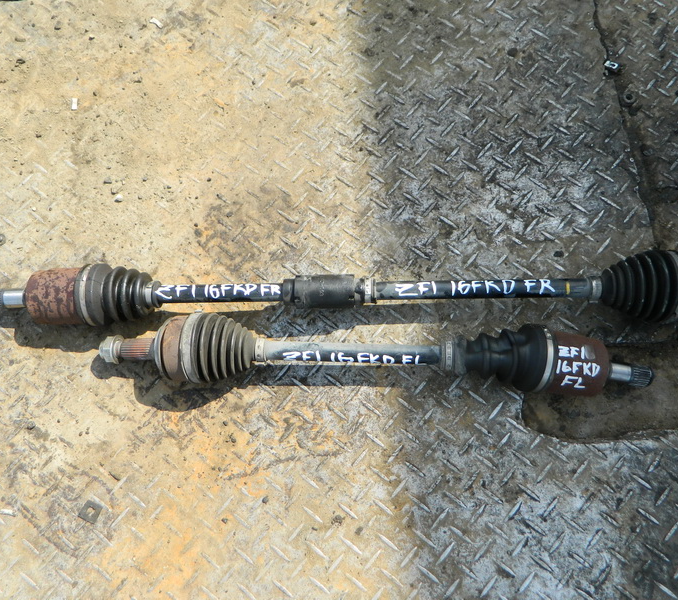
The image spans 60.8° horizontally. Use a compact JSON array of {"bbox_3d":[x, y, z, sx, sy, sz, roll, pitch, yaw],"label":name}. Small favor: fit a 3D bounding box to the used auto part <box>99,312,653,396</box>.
[{"bbox_3d":[0.036,0.062,0.670,0.640,0.082,0.086,2,75,3],"label":"used auto part"}]

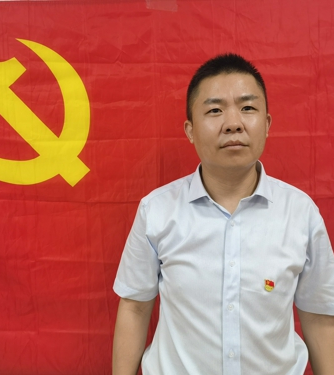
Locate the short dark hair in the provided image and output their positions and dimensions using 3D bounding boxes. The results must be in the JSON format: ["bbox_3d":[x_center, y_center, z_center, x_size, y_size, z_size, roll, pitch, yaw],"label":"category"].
[{"bbox_3d":[0.136,-0.220,0.880,0.176,0.165,0.190,-2,0,0],"label":"short dark hair"}]

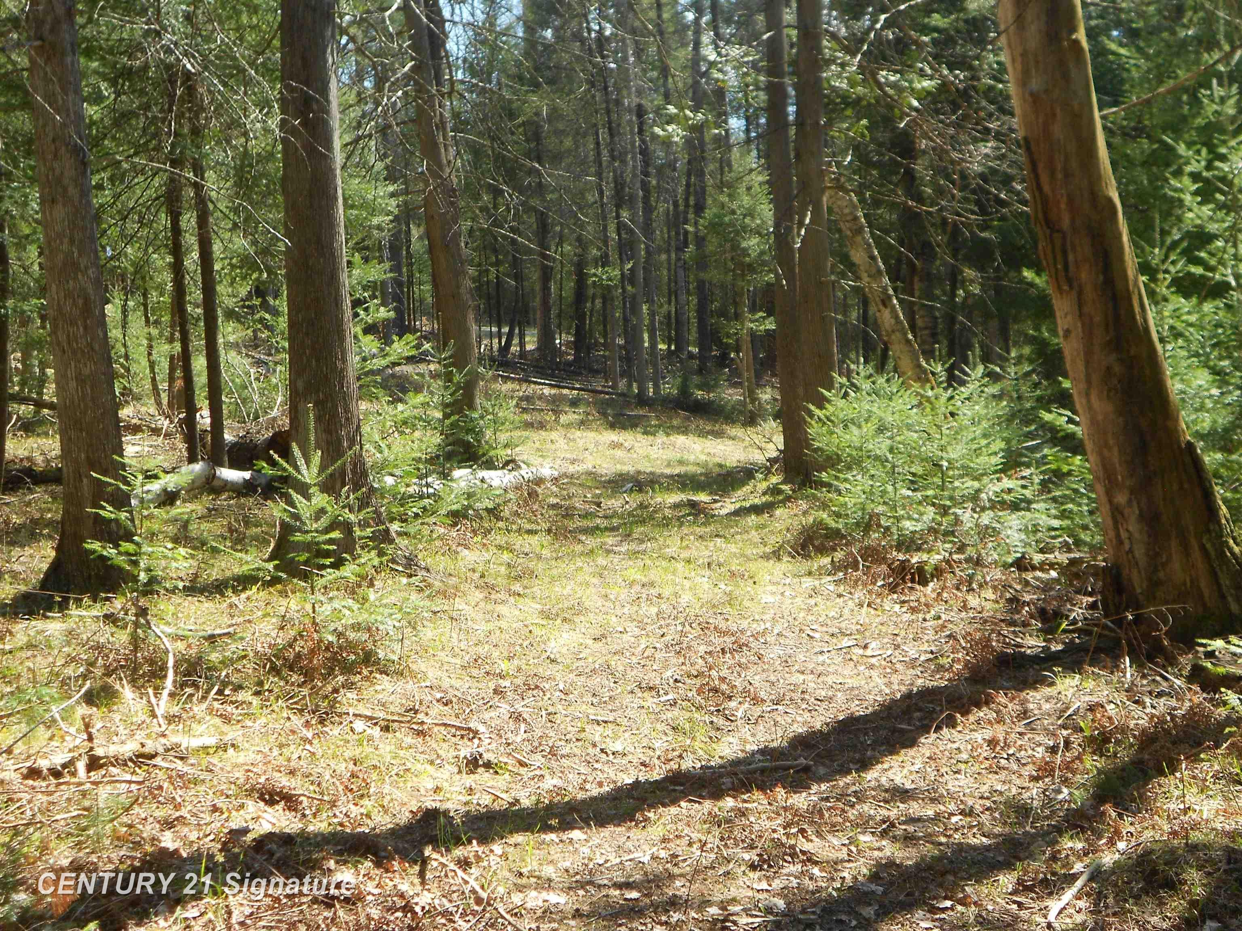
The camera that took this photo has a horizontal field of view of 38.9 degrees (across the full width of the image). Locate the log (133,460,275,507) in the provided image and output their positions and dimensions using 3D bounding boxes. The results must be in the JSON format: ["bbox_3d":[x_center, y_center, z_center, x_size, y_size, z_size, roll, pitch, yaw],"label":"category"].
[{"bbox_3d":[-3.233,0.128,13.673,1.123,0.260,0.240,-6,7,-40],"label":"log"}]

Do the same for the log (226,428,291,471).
[{"bbox_3d":[-3.272,-0.132,15.814,0.688,0.380,0.420,2,6,30],"label":"log"}]

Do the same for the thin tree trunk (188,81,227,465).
[{"bbox_3d":[-3.684,-1.704,15.654,0.122,3.541,0.122,-4,6,-13],"label":"thin tree trunk"}]

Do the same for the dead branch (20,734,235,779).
[{"bbox_3d":[-1.675,0.982,6.005,0.687,0.075,0.085,-4,6,-23],"label":"dead branch"}]

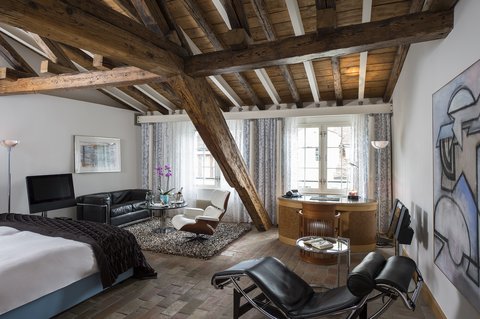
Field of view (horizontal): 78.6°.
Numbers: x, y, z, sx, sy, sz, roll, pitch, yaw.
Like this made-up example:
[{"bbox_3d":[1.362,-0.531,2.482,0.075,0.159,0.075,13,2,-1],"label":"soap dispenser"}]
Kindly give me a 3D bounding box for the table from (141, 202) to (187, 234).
[{"bbox_3d":[-1.433,1.114,5.606,0.850,0.470,0.850,0,0,0],"label":"table"}]

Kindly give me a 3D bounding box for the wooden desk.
[{"bbox_3d":[1.370,1.020,4.680,1.530,0.720,0.780,0,0,19],"label":"wooden desk"}]

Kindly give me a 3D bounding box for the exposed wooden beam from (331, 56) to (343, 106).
[{"bbox_3d":[1.610,-1.280,4.830,0.130,0.140,1.850,0,-14,21],"label":"exposed wooden beam"}]

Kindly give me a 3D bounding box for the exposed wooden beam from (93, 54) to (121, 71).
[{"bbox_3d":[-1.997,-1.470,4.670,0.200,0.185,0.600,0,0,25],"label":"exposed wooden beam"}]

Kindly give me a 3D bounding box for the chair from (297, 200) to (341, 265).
[{"bbox_3d":[1.123,0.991,4.128,0.560,0.810,0.550,0,0,17],"label":"chair"}]

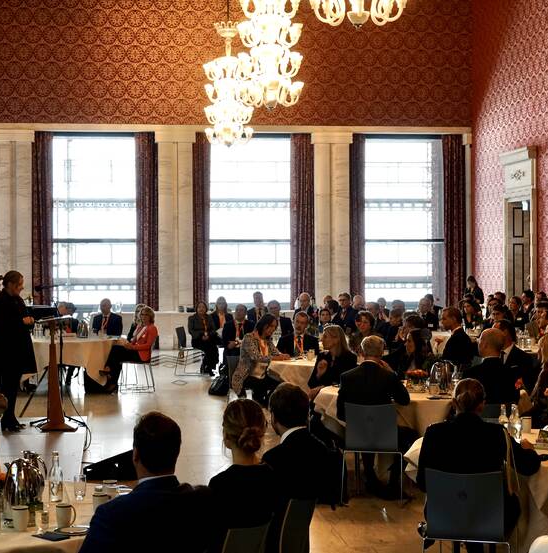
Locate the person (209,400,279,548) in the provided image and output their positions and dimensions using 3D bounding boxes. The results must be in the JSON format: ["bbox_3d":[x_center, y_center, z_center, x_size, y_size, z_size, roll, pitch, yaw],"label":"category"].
[{"bbox_3d":[-0.233,1.208,5.765,0.750,1.300,0.500,0,1,44],"label":"person"}]

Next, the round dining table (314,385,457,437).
[{"bbox_3d":[1.238,1.330,12.129,1.800,0.550,1.800,0,1,0],"label":"round dining table"}]

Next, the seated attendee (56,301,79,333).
[{"bbox_3d":[-3.220,1.023,20.750,0.520,1.260,0.780,0,1,-3],"label":"seated attendee"}]

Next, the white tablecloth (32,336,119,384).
[{"bbox_3d":[-3.319,1.356,21.112,1.780,0.750,1.780,0,1,0],"label":"white tablecloth"}]

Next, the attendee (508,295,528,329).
[{"bbox_3d":[4.090,1.035,22.533,0.750,1.280,0.500,-1,1,-41],"label":"attendee"}]

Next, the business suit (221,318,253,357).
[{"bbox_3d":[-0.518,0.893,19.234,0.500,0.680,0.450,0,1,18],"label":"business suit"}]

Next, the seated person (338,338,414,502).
[{"bbox_3d":[0.830,1.106,10.680,0.600,1.280,0.800,0,1,12],"label":"seated person"}]

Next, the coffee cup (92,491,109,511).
[{"bbox_3d":[-0.795,1.057,6.161,0.090,0.096,0.075,0,1,0],"label":"coffee cup"}]

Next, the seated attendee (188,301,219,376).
[{"bbox_3d":[-1.180,1.026,22.550,0.500,1.210,0.800,0,1,-9],"label":"seated attendee"}]

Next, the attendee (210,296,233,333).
[{"bbox_3d":[-0.925,0.998,23.600,0.500,1.250,0.780,0,1,6],"label":"attendee"}]

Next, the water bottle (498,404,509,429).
[{"bbox_3d":[1.496,0.949,8.627,0.070,0.240,0.070,0,1,0],"label":"water bottle"}]

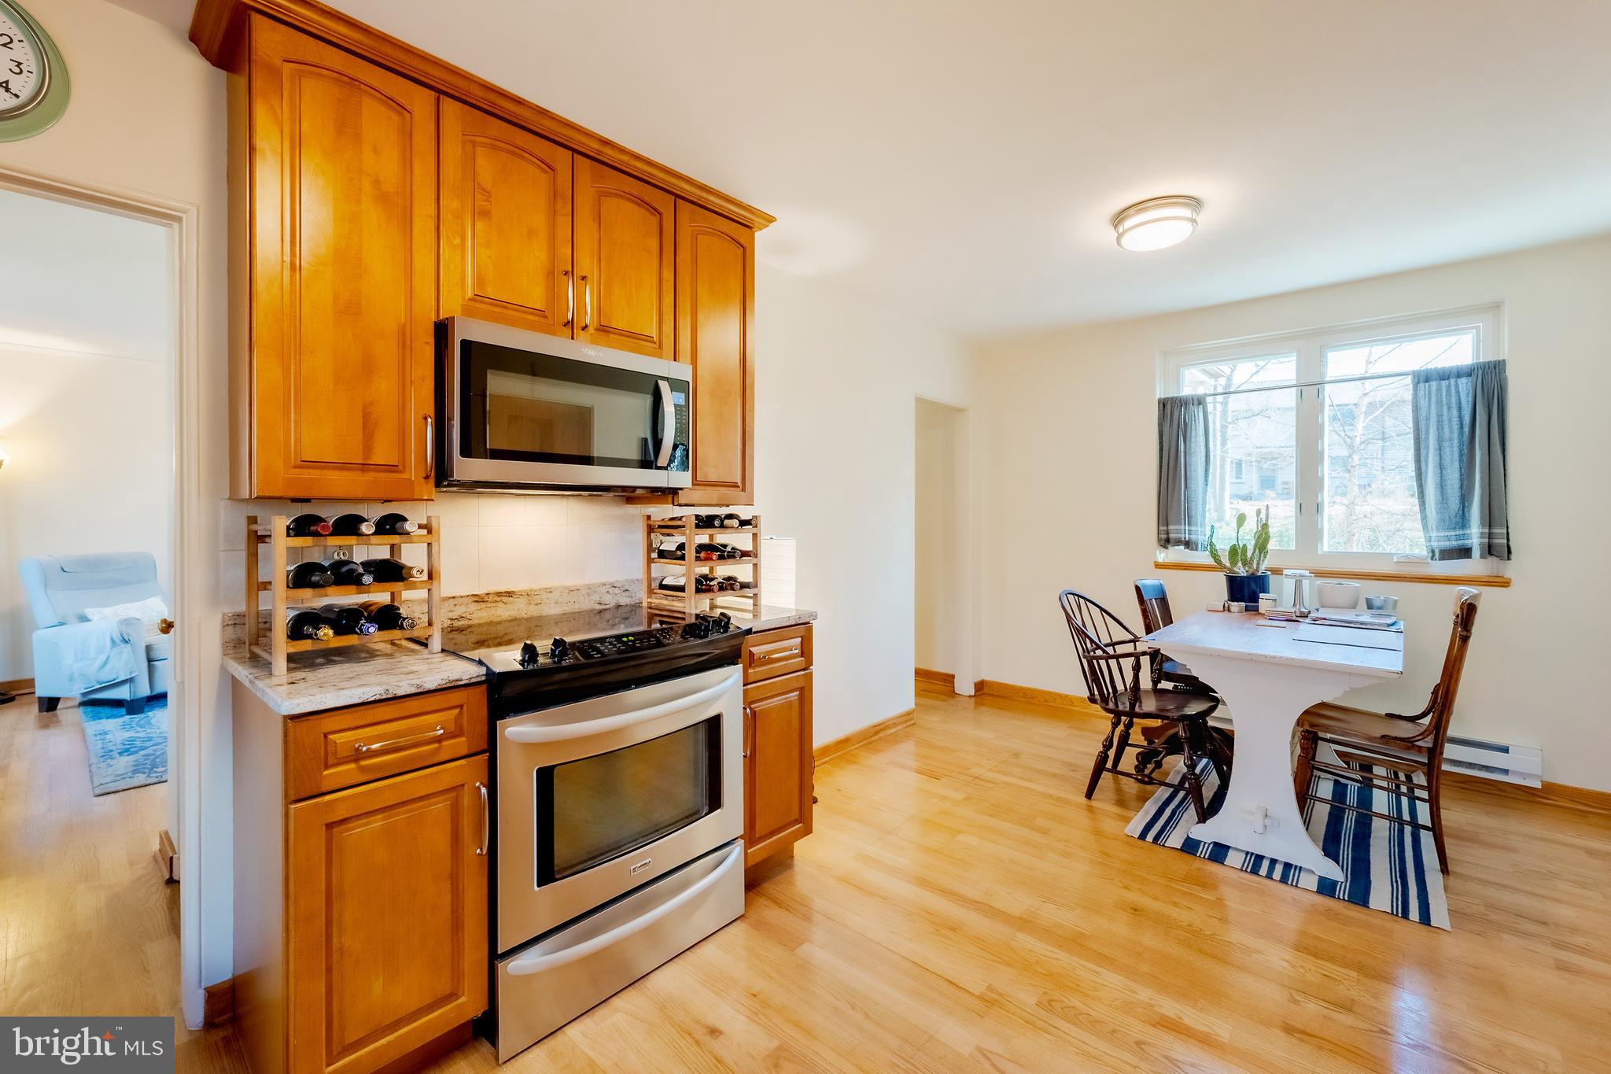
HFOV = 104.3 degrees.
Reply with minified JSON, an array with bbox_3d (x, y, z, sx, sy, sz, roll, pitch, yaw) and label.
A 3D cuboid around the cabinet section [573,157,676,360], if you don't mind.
[{"bbox_3d":[-0.701,-0.883,2.143,0.335,0.575,0.377,2,3,42],"label":"cabinet section"}]

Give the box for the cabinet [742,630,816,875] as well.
[{"bbox_3d":[-0.334,0.736,2.375,0.650,0.830,0.372,1,1,41],"label":"cabinet"}]

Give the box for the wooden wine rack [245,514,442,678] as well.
[{"bbox_3d":[-1.159,0.122,1.594,0.295,0.352,0.340,2,2,43],"label":"wooden wine rack"}]

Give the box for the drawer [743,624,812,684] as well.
[{"bbox_3d":[-0.276,0.401,2.318,0.510,0.155,0.364,1,1,41],"label":"drawer"}]

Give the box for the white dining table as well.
[{"bbox_3d":[2.106,0.808,2.799,0.800,0.755,1.230,2,2,43],"label":"white dining table"}]

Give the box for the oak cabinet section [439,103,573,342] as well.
[{"bbox_3d":[-0.952,-0.866,1.864,0.335,0.575,0.375,2,3,42],"label":"oak cabinet section"}]

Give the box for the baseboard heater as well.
[{"bbox_3d":[2.687,1.001,3.263,1.500,0.180,0.070,2,2,43],"label":"baseboard heater"}]

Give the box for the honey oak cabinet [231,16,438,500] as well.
[{"bbox_3d":[-1.208,-0.625,1.618,0.310,1.065,0.365,2,2,43],"label":"honey oak cabinet"}]

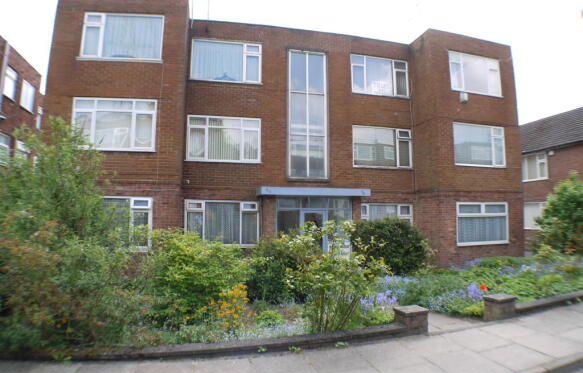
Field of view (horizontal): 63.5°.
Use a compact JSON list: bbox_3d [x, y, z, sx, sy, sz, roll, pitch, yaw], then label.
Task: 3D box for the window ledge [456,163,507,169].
[{"bbox_3d":[6.413,-0.719,15.998,2.100,0.080,0.150,2,-6,-15],"label":"window ledge"}]

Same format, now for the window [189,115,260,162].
[{"bbox_3d":[-2.072,-1.456,14.658,2.320,1.400,0.120,1,-5,-16],"label":"window"}]

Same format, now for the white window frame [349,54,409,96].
[{"bbox_3d":[3.165,-3.939,16.807,2.200,1.390,0.120,2,-6,-15],"label":"white window frame"}]

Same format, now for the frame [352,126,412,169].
[{"bbox_3d":[3.195,-1.362,16.590,2.200,1.390,0.120,2,-6,-15],"label":"frame"}]

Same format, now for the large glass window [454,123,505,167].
[{"bbox_3d":[6.137,-1.335,15.350,1.870,1.370,0.140,1,-7,-14],"label":"large glass window"}]

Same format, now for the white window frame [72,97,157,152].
[{"bbox_3d":[-4.730,-1.657,12.600,2.100,1.360,0.140,1,-7,-14],"label":"white window frame"}]

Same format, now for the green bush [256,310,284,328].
[{"bbox_3d":[-0.291,1.835,6.529,0.370,0.210,0.330,1,-5,-16],"label":"green bush"}]

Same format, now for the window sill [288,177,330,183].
[{"bbox_3d":[0.571,-0.231,15.550,1.420,0.120,0.160,1,-5,-16],"label":"window sill"}]

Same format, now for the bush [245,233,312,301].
[{"bbox_3d":[-0.233,1.573,9.155,1.320,1.270,1.100,1,-5,-16],"label":"bush"}]

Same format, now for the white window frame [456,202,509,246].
[{"bbox_3d":[6.133,1.201,15.100,1.850,1.370,0.140,1,-7,-14],"label":"white window frame"}]

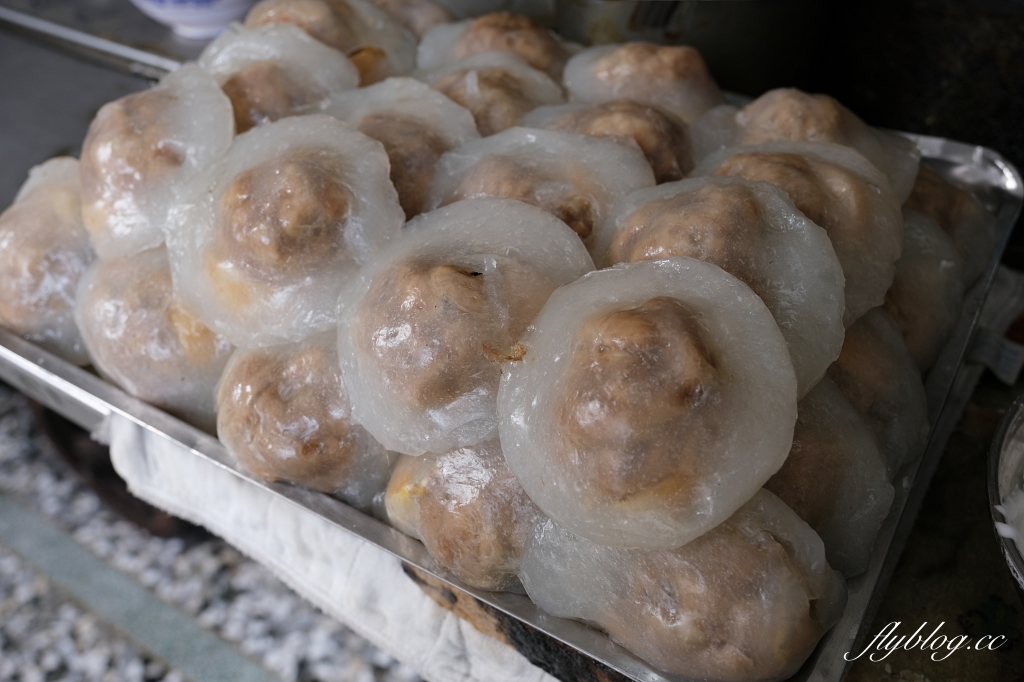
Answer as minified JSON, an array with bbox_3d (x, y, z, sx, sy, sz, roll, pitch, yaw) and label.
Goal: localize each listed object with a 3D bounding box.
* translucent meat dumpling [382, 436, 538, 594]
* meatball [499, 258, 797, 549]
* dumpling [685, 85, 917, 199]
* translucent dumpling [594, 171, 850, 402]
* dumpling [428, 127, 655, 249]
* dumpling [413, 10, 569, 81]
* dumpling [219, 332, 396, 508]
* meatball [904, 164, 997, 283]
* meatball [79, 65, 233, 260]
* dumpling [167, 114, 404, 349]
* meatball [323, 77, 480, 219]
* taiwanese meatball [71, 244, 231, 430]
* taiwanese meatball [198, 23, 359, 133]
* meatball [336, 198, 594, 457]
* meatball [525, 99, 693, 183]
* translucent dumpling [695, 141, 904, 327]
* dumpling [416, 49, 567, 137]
[{"bbox_3d":[-0.016,0.053,0.331,0.063,0.048,0.063,-3,52,4],"label":"translucent meat dumpling"},{"bbox_3d":[0.035,0.014,0.249,0.083,0.042,0.083,-2,79,10],"label":"meatball"},{"bbox_3d":[0.126,-0.081,0.400,0.094,0.043,0.088,0,41,0],"label":"dumpling"},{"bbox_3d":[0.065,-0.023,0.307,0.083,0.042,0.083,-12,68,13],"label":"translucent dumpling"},{"bbox_3d":[0.011,-0.057,0.340,0.082,0.042,0.082,1,67,2],"label":"dumpling"},{"bbox_3d":[-0.009,-0.159,0.500,0.079,0.043,0.079,-1,41,-1],"label":"dumpling"},{"bbox_3d":[-0.090,0.023,0.405,0.084,0.050,0.084,6,52,0],"label":"dumpling"},{"bbox_3d":[0.204,-0.058,0.455,0.084,0.042,0.084,4,55,-8],"label":"meatball"},{"bbox_3d":[-0.157,-0.080,0.405,0.086,0.042,0.086,-9,75,19],"label":"meatball"},{"bbox_3d":[-0.079,-0.041,0.322,0.083,0.083,0.042,-6,-7,-9],"label":"dumpling"},{"bbox_3d":[-0.053,-0.091,0.455,0.085,0.042,0.085,1,78,-3],"label":"meatball"},{"bbox_3d":[-0.156,-0.010,0.398,0.075,0.047,0.075,-1,68,2],"label":"taiwanese meatball"},{"bbox_3d":[-0.122,-0.131,0.480,0.085,0.042,0.085,-2,75,5],"label":"taiwanese meatball"},{"bbox_3d":[-0.017,-0.005,0.300,0.086,0.086,0.042,-4,-6,8],"label":"meatball"},{"bbox_3d":[0.044,-0.093,0.425,0.075,0.043,0.075,4,44,5],"label":"meatball"},{"bbox_3d":[0.110,-0.048,0.358,0.080,0.042,0.080,5,64,16],"label":"translucent dumpling"},{"bbox_3d":[-0.012,-0.130,0.515,0.085,0.042,0.085,0,66,0],"label":"dumpling"}]

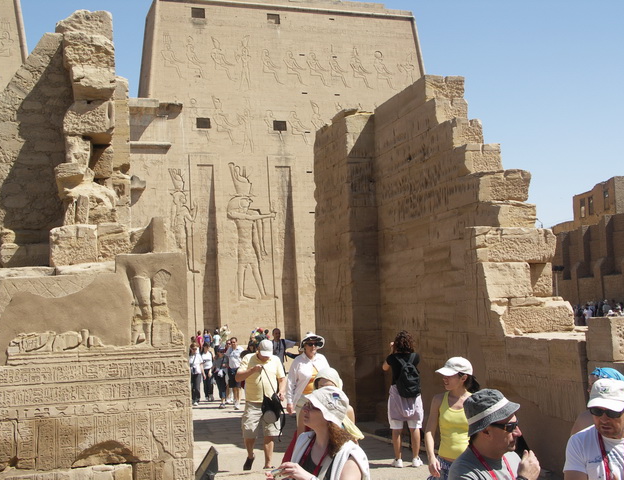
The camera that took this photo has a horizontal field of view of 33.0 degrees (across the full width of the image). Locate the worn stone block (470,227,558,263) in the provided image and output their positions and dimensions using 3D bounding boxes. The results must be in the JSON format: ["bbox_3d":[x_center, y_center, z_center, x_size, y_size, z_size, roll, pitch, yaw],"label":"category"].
[{"bbox_3d":[2.757,0.088,14.949,1.120,0.490,0.620,-1,-4,-15],"label":"worn stone block"}]

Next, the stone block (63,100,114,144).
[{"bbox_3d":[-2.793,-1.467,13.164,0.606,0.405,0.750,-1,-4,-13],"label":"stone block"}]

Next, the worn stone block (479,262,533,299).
[{"bbox_3d":[2.531,0.561,14.316,0.698,0.478,0.650,-1,-4,-13],"label":"worn stone block"}]

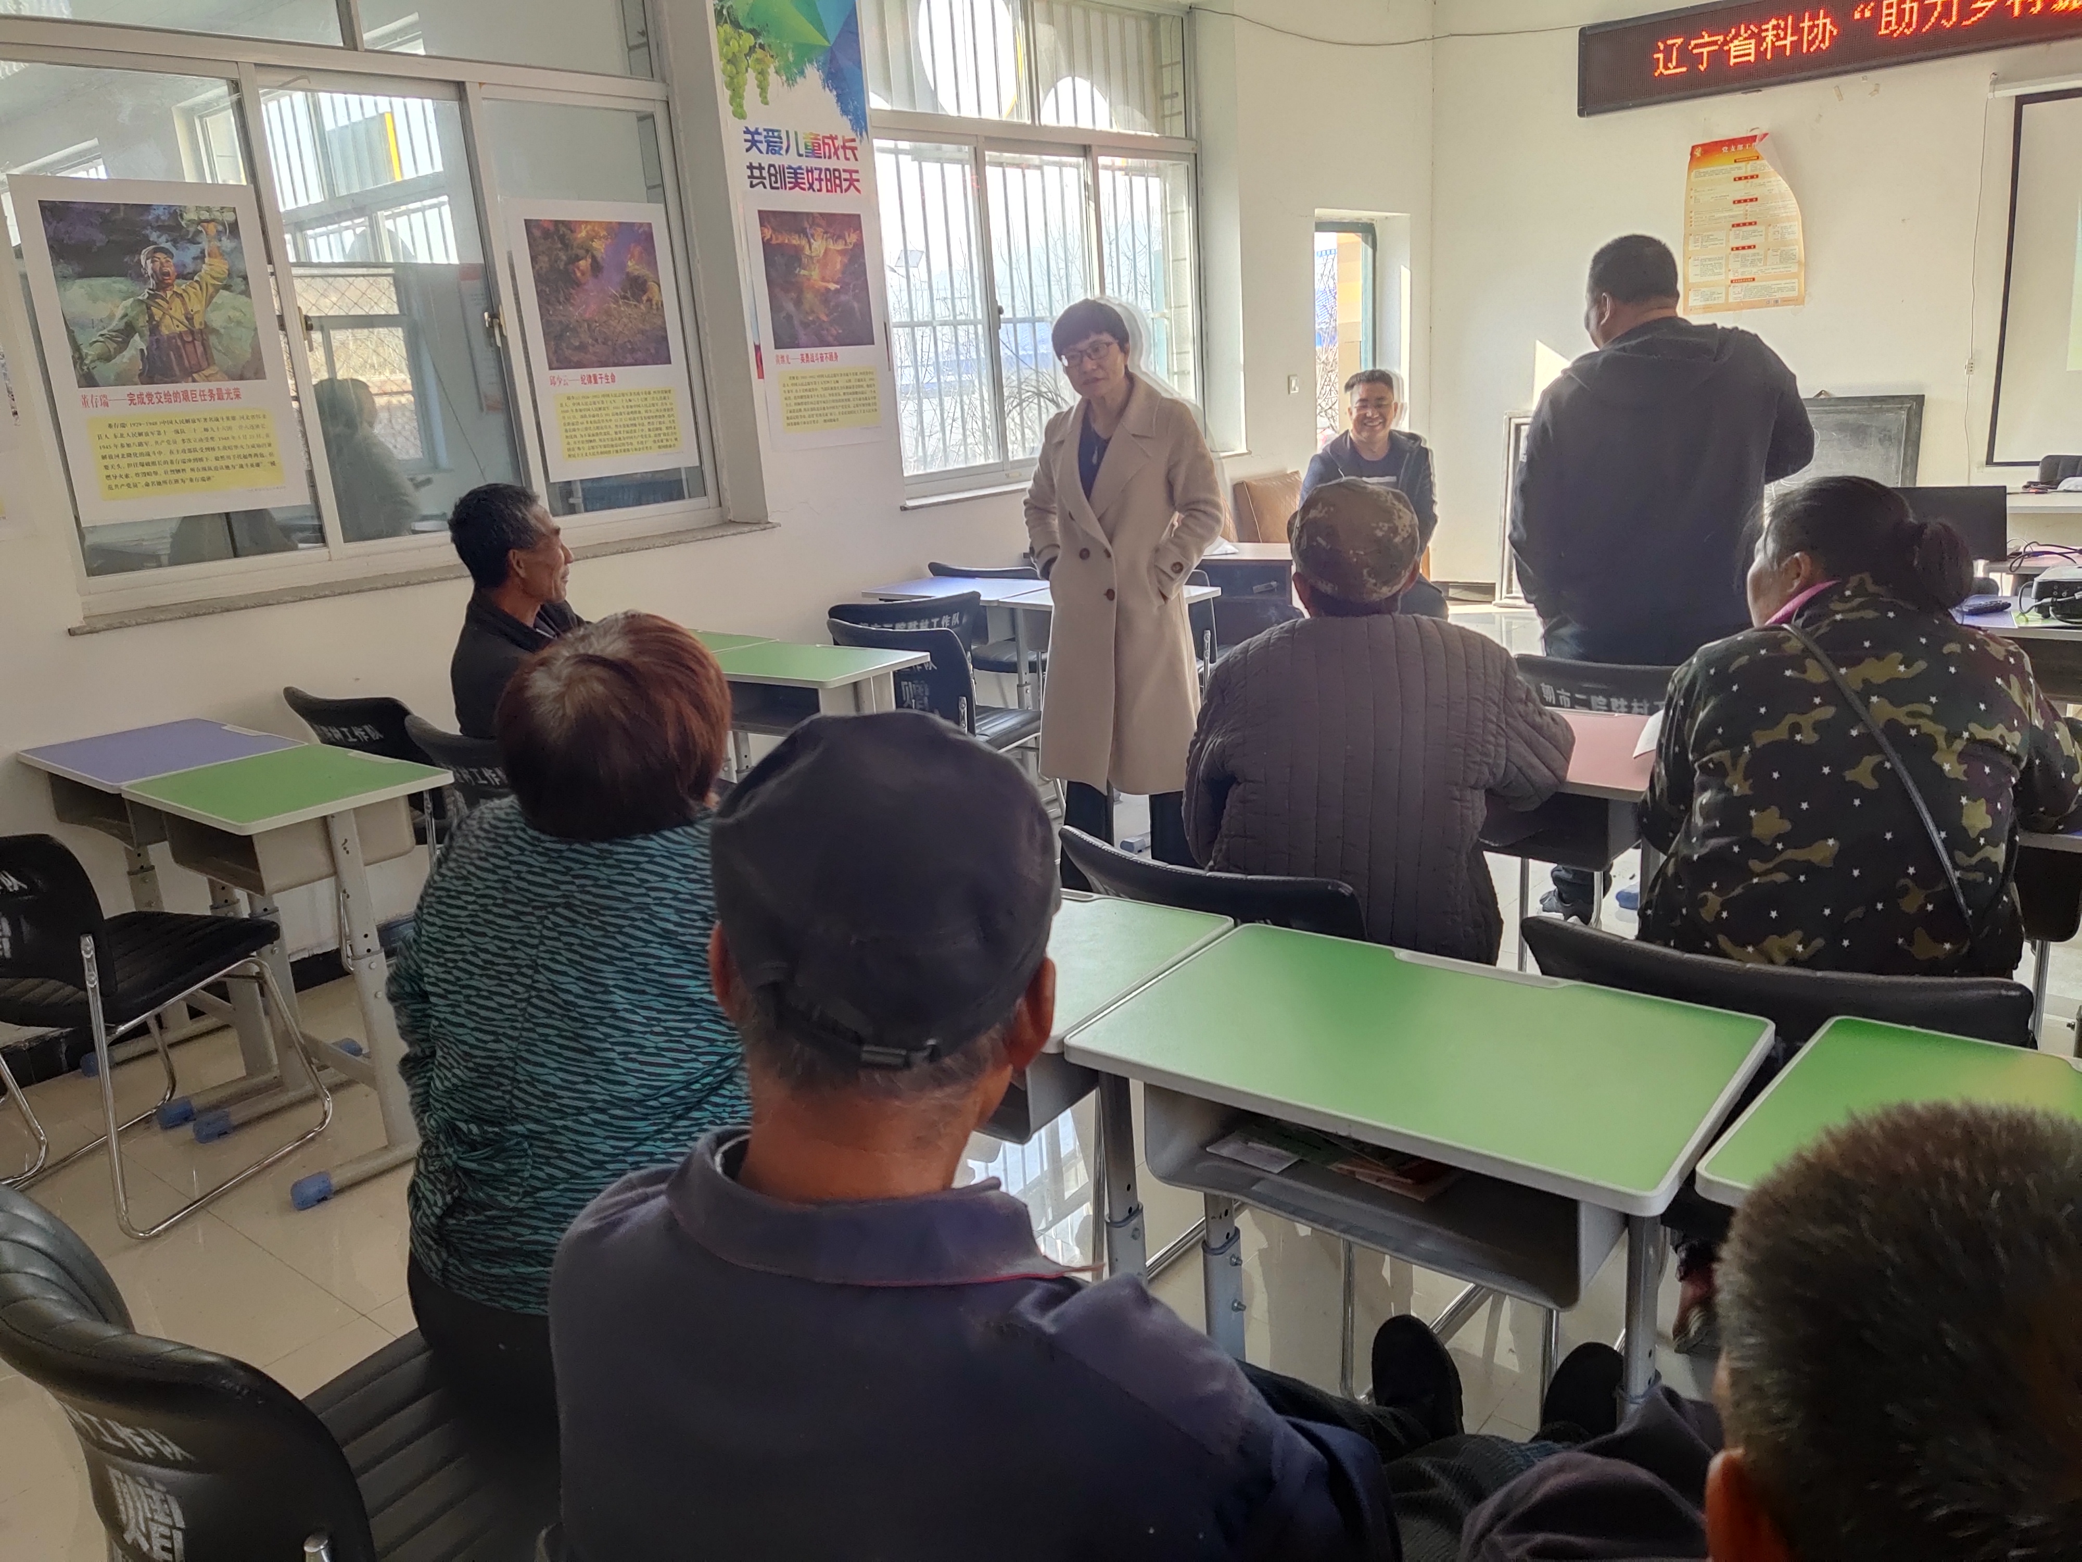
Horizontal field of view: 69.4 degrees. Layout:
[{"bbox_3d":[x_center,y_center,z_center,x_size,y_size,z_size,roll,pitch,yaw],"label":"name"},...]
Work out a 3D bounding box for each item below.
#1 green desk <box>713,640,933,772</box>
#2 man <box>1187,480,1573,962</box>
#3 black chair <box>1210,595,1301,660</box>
[{"bbox_3d":[-0.614,0.054,4.011,0.610,0.757,0.425,8,19,37],"label":"green desk"},{"bbox_3d":[0.576,0.129,2.471,0.560,1.250,0.780,2,17,23],"label":"man"},{"bbox_3d":[0.756,-0.257,4.730,0.520,0.790,0.540,7,19,36],"label":"black chair"}]

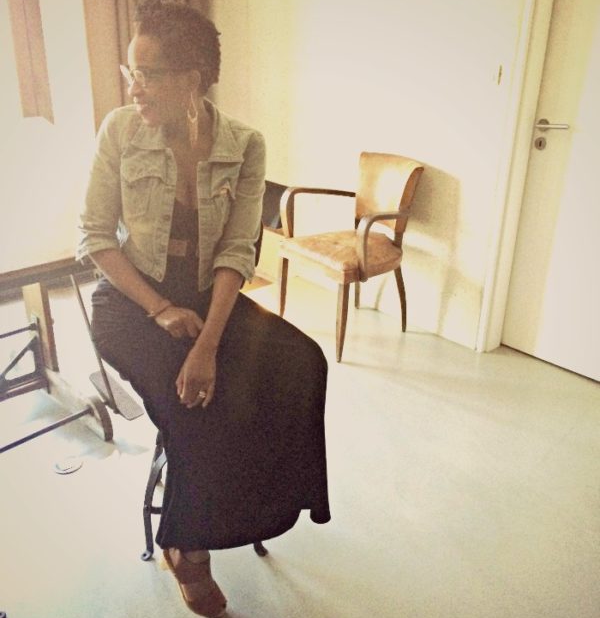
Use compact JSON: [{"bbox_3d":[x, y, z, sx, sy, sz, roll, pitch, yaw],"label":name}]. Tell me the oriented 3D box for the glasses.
[{"bbox_3d":[-0.330,-0.540,1.599,0.140,0.048,0.140,-23,32,-33],"label":"glasses"}]

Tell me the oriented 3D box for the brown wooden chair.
[{"bbox_3d":[0.234,-0.268,3.322,0.520,0.810,0.540,-13,27,-31],"label":"brown wooden chair"}]

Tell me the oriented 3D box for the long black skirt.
[{"bbox_3d":[-0.221,0.261,1.883,0.440,0.680,0.550,-10,26,-25],"label":"long black skirt"}]

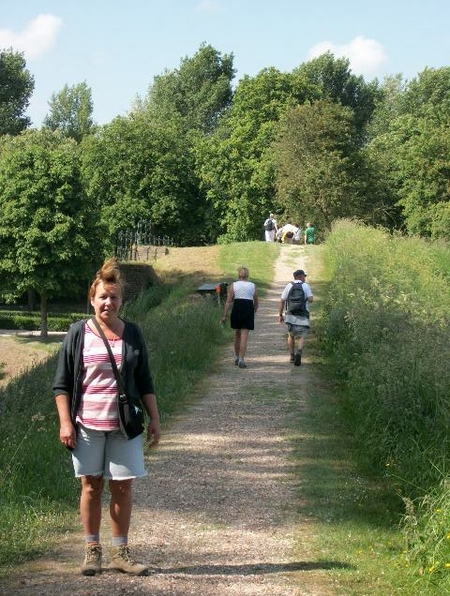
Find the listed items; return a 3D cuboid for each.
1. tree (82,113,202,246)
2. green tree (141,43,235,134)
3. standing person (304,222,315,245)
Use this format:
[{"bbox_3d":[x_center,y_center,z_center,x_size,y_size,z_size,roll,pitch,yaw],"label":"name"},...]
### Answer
[{"bbox_3d":[-4.700,-5.600,95.000,7.200,10.000,7.000,0,1,0],"label":"tree"},{"bbox_3d":[-2.800,-9.900,125.000,8.000,18.500,7.800,0,1,0],"label":"green tree"},{"bbox_3d":[3.700,-2.440,73.000,0.520,1.700,0.360,0,1,-10],"label":"standing person"}]

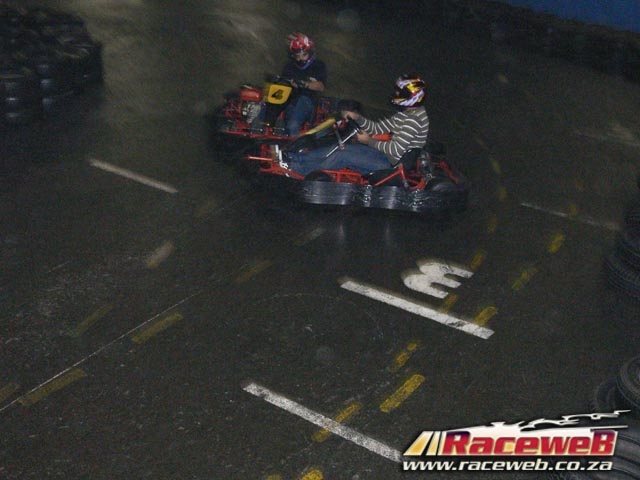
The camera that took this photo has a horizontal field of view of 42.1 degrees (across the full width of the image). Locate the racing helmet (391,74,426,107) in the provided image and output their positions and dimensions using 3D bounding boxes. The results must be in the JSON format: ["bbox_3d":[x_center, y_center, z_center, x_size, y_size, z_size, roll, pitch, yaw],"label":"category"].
[{"bbox_3d":[0.773,-1.305,7.264,0.320,0.260,0.250,0,24,2],"label":"racing helmet"}]

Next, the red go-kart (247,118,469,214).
[{"bbox_3d":[0.340,-0.775,7.455,1.950,0.600,1.250,4,25,11],"label":"red go-kart"}]

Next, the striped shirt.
[{"bbox_3d":[0.652,-0.918,7.377,0.570,0.460,0.460,4,25,11],"label":"striped shirt"}]

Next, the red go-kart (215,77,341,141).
[{"bbox_3d":[-0.293,-1.478,9.024,1.240,0.600,1.860,10,26,22],"label":"red go-kart"}]

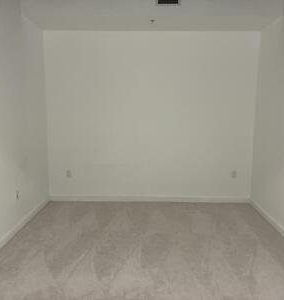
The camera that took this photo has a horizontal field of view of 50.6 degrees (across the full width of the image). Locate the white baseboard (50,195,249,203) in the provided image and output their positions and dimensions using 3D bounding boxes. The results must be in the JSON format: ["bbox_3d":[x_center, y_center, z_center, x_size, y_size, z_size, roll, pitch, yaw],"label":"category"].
[{"bbox_3d":[0.107,0.722,4.490,2.993,0.103,0.018,1,8,1],"label":"white baseboard"}]

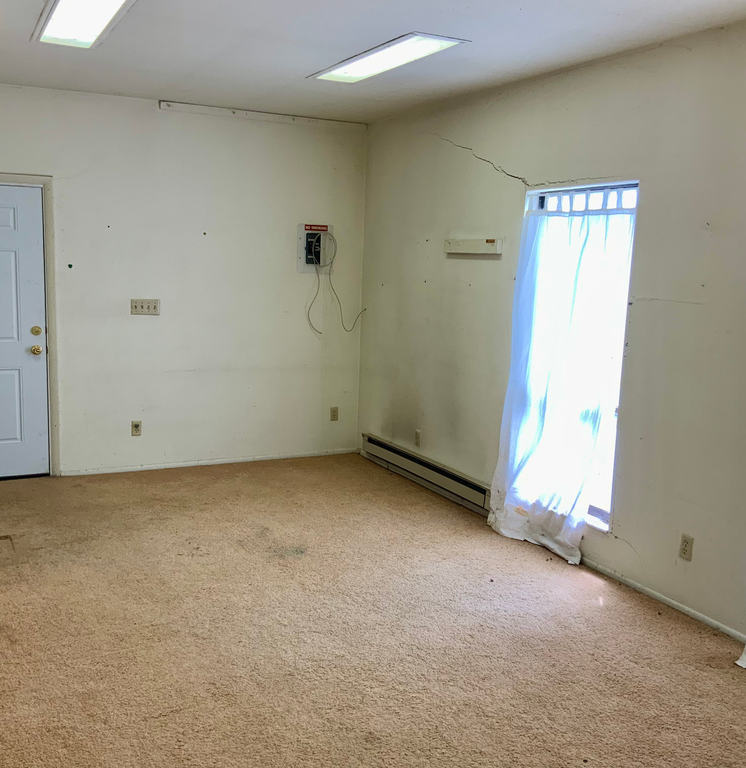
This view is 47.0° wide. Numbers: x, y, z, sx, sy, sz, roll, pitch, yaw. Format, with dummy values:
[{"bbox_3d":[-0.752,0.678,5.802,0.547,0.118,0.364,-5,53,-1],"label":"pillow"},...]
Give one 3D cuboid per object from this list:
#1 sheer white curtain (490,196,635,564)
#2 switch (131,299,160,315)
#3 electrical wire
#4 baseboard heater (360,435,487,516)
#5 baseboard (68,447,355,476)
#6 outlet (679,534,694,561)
[{"bbox_3d":[1.047,-0.042,4.922,0.120,2.030,1.020,-3,10,-28],"label":"sheer white curtain"},{"bbox_3d":[-1.671,-0.562,6.316,0.206,0.115,0.012,-2,10,-25],"label":"switch"},{"bbox_3d":[-0.284,-0.802,6.889,0.490,0.810,0.100,-2,10,-25],"label":"electrical wire"},{"bbox_3d":[0.349,0.644,6.322,0.065,0.165,1.800,-3,10,-28],"label":"baseboard heater"},{"bbox_3d":[-1.205,0.611,6.741,2.360,0.042,0.014,-2,10,-25],"label":"baseboard"},{"bbox_3d":[1.513,0.793,4.146,0.010,0.118,0.072,-3,10,-28],"label":"outlet"}]

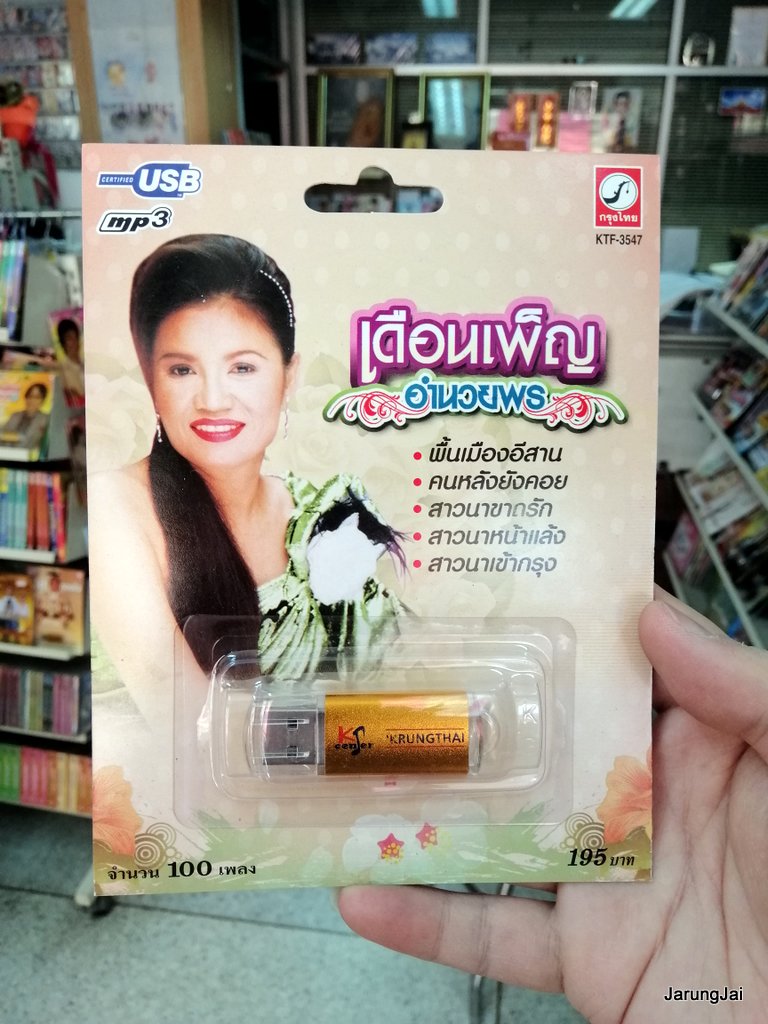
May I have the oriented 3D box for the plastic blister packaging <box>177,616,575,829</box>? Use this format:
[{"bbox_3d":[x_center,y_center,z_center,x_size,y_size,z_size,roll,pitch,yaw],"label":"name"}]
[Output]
[{"bbox_3d":[-0.001,0.049,0.172,0.092,0.050,0.013,0,2,-3],"label":"plastic blister packaging"}]

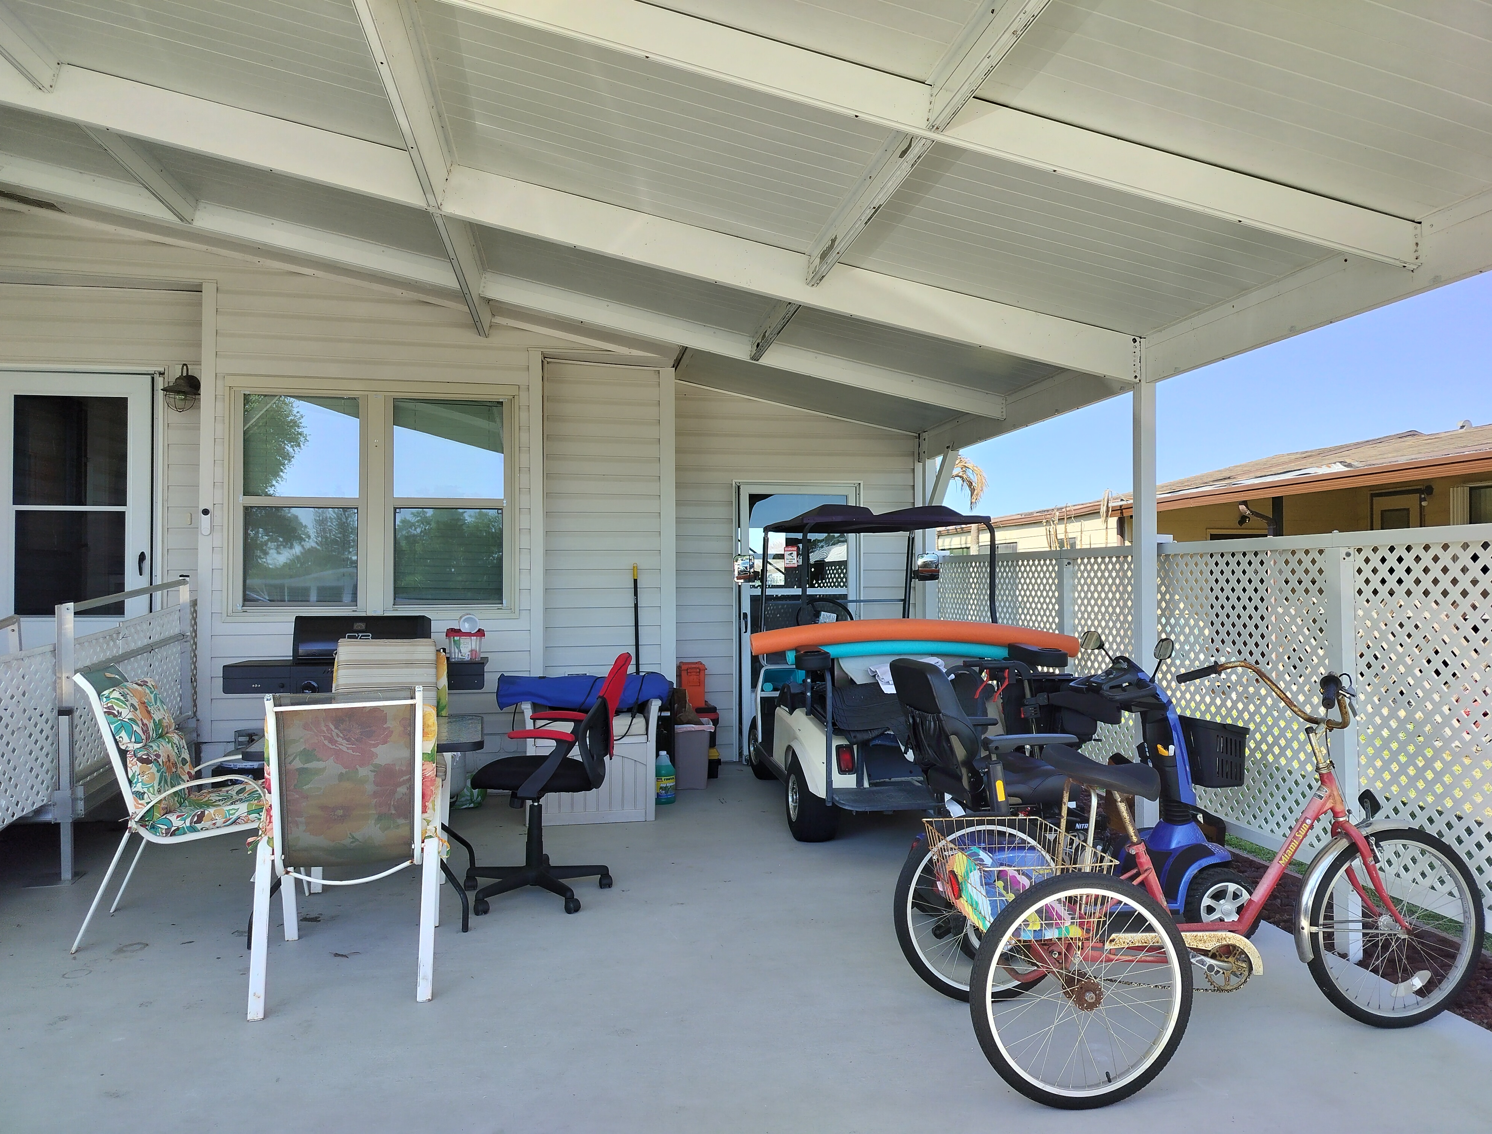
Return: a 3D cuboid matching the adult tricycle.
[{"bbox_3d":[1.392,0.840,3.106,1.770,1.100,0.750,0,-1,-8],"label":"adult tricycle"}]

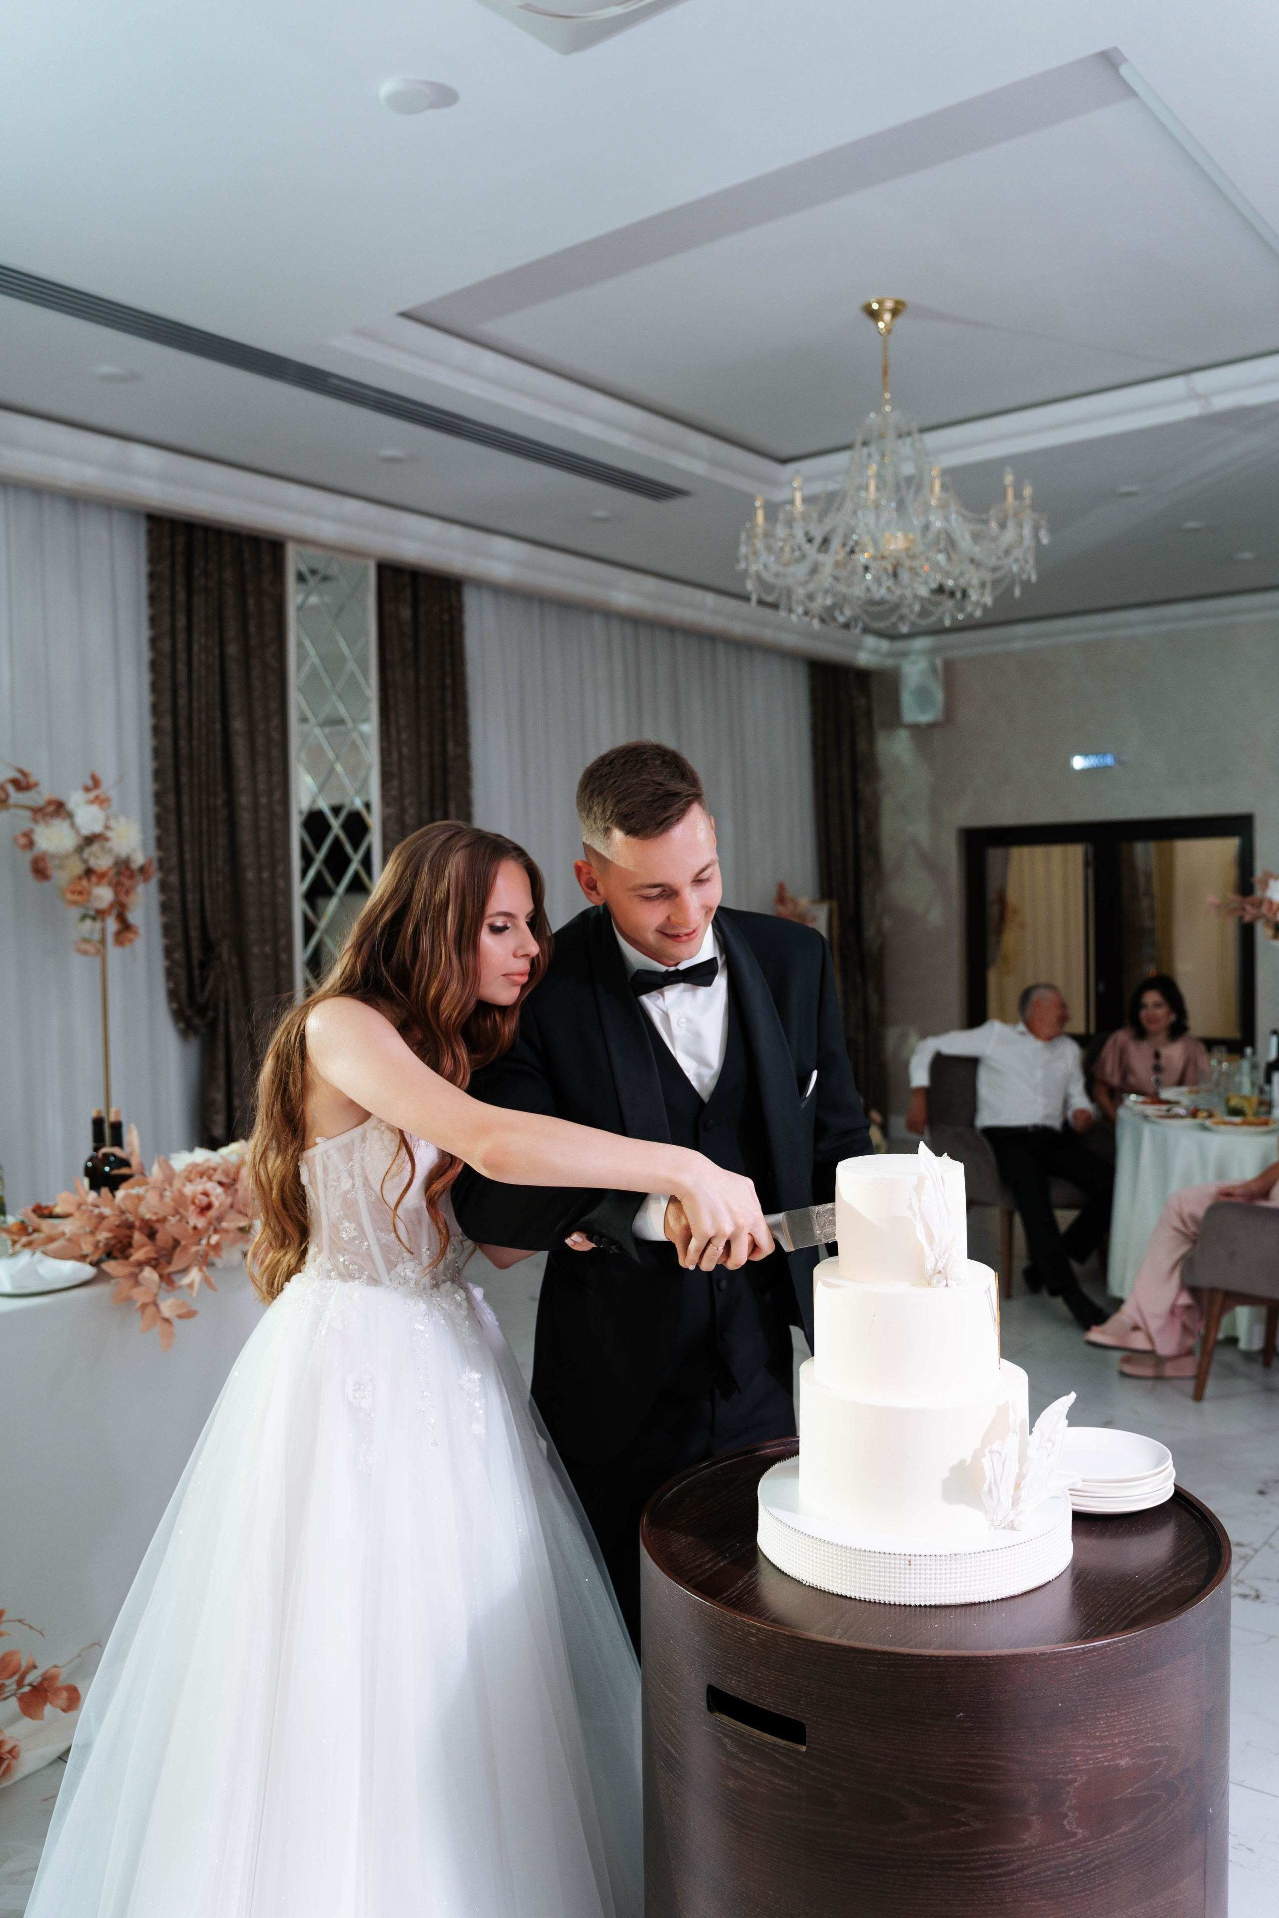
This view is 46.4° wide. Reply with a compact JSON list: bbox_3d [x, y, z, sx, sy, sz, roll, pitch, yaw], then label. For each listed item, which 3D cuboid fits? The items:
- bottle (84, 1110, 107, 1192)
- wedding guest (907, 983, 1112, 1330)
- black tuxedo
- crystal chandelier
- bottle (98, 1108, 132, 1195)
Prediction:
[{"bbox_3d":[-1.363,0.541,3.770,0.075,0.320,0.075,-2,3,-18],"label":"bottle"},{"bbox_3d":[1.550,0.710,5.980,0.620,1.200,0.860,-2,3,-19],"label":"wedding guest"},{"bbox_3d":[0.040,0.707,2.070,0.590,1.540,0.430,-2,3,-19],"label":"black tuxedo"},{"bbox_3d":[0.715,-1.438,4.321,0.900,0.930,0.900,-1,3,0],"label":"crystal chandelier"},{"bbox_3d":[-1.290,0.543,3.700,0.075,0.320,0.075,-2,3,-18],"label":"bottle"}]

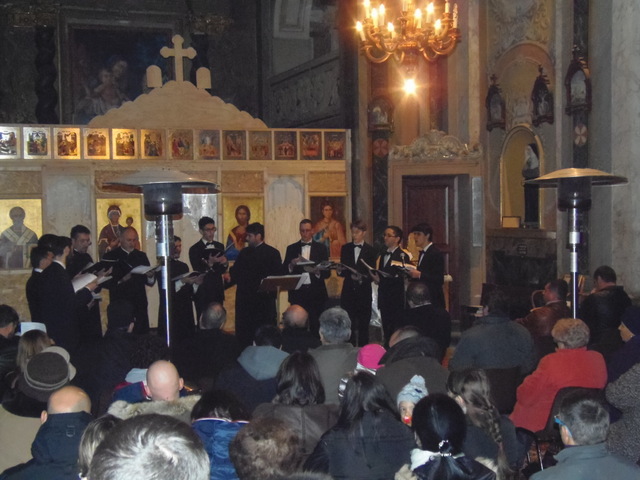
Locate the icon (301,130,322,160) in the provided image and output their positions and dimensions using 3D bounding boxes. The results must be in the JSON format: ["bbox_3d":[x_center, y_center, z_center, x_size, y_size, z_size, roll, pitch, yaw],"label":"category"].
[{"bbox_3d":[-0.103,-1.170,11.210,0.285,0.355,0.030,-2,3,-19],"label":"icon"}]

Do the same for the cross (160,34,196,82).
[{"bbox_3d":[-1.683,-2.160,10.798,0.437,0.563,0.040,-2,2,-21],"label":"cross"}]

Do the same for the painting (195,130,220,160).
[{"bbox_3d":[-1.329,-1.126,10.781,0.285,0.350,0.030,-1,0,-18],"label":"painting"}]

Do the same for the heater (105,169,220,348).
[{"bbox_3d":[-1.093,0.600,6.460,0.810,2.200,0.810,-1,3,0],"label":"heater"}]

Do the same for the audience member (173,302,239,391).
[{"bbox_3d":[-0.746,1.066,6.534,0.520,1.275,0.750,-1,3,3],"label":"audience member"}]

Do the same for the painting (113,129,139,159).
[{"bbox_3d":[-2.273,-1.120,10.608,0.294,0.358,0.030,-2,2,-21],"label":"painting"}]

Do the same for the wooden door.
[{"bbox_3d":[1.506,0.095,12.350,0.900,2.020,0.070,-2,2,-17],"label":"wooden door"}]

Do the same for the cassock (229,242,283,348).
[{"bbox_3d":[-0.626,0.789,9.242,0.540,1.530,0.380,-2,4,-27],"label":"cassock"}]

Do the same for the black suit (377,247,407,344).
[{"bbox_3d":[0.742,0.775,9.339,0.320,1.418,0.460,-3,4,-38],"label":"black suit"}]

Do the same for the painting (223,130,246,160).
[{"bbox_3d":[-1.026,-1.134,10.878,0.285,0.350,0.030,-1,0,-18],"label":"painting"}]

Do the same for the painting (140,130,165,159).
[{"bbox_3d":[-1.947,-1.119,10.582,0.285,0.350,0.030,-1,0,-18],"label":"painting"}]

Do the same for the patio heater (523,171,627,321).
[{"bbox_3d":[2.009,0.527,7.087,0.810,2.200,0.810,-1,2,0],"label":"patio heater"}]

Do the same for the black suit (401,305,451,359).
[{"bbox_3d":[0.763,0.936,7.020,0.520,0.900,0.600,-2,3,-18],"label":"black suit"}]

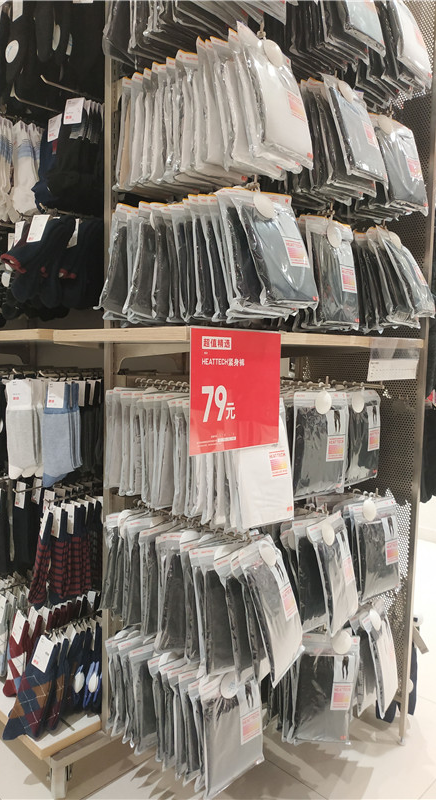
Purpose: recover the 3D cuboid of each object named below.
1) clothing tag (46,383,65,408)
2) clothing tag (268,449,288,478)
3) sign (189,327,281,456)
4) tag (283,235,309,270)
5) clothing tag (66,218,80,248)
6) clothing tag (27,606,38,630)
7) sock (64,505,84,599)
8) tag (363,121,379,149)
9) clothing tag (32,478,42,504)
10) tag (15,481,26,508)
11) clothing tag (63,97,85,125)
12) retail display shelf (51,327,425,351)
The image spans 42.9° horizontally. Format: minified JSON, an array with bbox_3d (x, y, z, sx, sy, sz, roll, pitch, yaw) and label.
[{"bbox_3d":[-0.405,-0.012,1.388,0.045,0.066,0.004,1,-5,12],"label":"clothing tag"},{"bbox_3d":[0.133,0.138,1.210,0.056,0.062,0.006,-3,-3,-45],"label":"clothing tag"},{"bbox_3d":[0.038,-0.017,0.998,0.005,0.214,0.240,5,6,44],"label":"sign"},{"bbox_3d":[0.154,-0.288,1.085,0.062,0.062,0.004,-8,-9,-44],"label":"tag"},{"bbox_3d":[-0.373,-0.428,1.430,0.046,0.067,0.006,2,-3,43],"label":"clothing tag"},{"bbox_3d":[-0.493,0.591,1.475,0.004,0.066,0.045,17,-3,-37],"label":"clothing tag"},{"bbox_3d":[-0.380,0.402,1.470,0.065,0.235,0.025,3,5,28],"label":"sock"},{"bbox_3d":[0.349,-0.606,1.270,0.004,0.060,0.056,-20,-8,39],"label":"tag"},{"bbox_3d":[-0.558,0.280,1.710,0.046,0.074,0.006,2,-5,45],"label":"clothing tag"},{"bbox_3d":[-0.536,0.259,1.507,0.045,0.066,0.004,6,1,39],"label":"tag"},{"bbox_3d":[-0.360,-0.724,1.390,0.049,0.068,0.006,4,-6,17],"label":"clothing tag"},{"bbox_3d":[0.105,-0.146,1.368,0.429,0.022,0.881,6,7,44],"label":"retail display shelf"}]

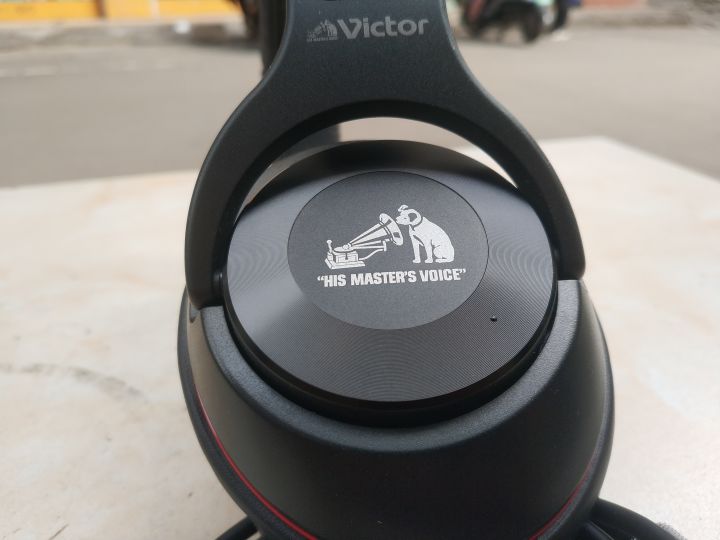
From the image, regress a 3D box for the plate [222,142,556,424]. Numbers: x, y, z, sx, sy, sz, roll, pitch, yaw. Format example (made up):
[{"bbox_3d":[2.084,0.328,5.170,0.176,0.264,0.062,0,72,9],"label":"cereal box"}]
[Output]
[{"bbox_3d":[0.005,-0.002,0.115,0.054,0.008,0.054,-3,54,1],"label":"plate"}]

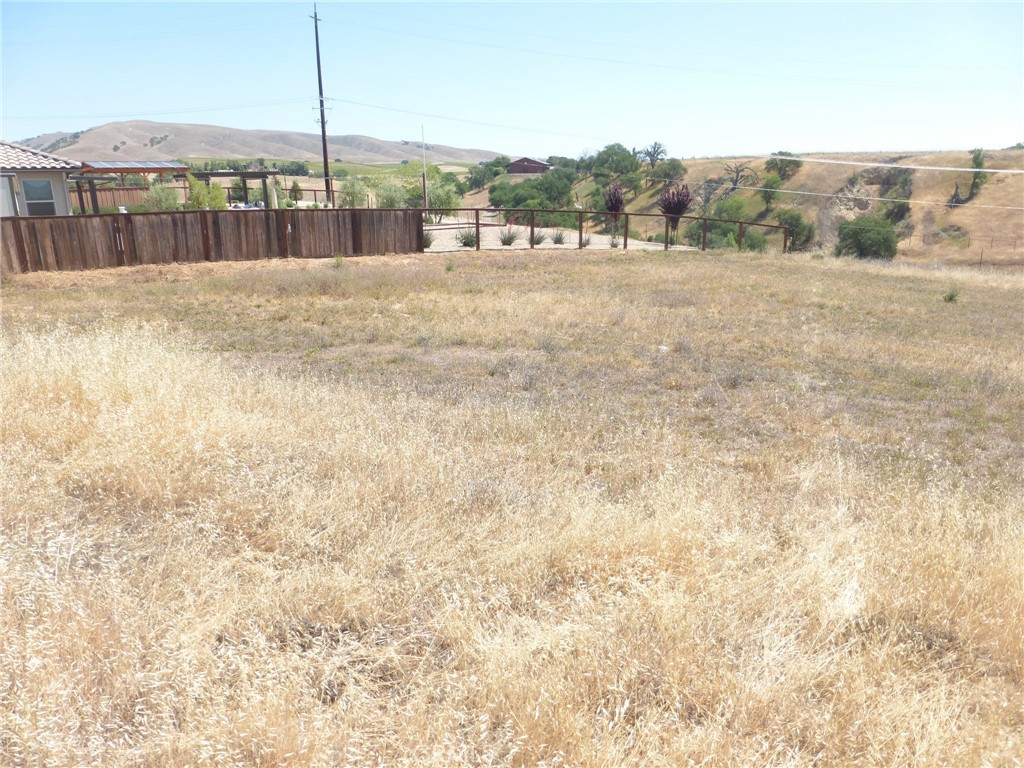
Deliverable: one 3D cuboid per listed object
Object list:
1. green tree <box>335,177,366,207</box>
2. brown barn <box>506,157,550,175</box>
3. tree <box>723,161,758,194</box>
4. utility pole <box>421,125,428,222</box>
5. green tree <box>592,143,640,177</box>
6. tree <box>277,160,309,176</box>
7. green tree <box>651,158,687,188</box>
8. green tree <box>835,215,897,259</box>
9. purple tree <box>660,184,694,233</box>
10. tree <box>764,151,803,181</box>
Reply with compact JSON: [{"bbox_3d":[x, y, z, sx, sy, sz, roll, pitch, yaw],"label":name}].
[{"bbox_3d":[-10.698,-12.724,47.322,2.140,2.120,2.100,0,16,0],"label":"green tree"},{"bbox_3d":[5.444,-72.001,234.257,15.180,5.210,16.000,2,16,8],"label":"brown barn"},{"bbox_3d":[48.275,-43.415,150.000,7.606,6.596,6.085,4,16,17],"label":"tree"},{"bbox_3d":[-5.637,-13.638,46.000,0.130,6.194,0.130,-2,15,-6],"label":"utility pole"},{"bbox_3d":[25.021,-53.754,170.000,11.493,7.942,10.918,1,15,8],"label":"green tree"},{"bbox_3d":[-100.604,-98.760,325.417,15.320,7.020,11.000,0,16,0],"label":"tree"},{"bbox_3d":[36.974,-49.951,167.742,8.870,6.340,8.000,0,16,0],"label":"green tree"},{"bbox_3d":[30.869,-12.793,62.000,5.414,3.919,5.143,7,17,25],"label":"green tree"},{"bbox_3d":[8.457,-8.817,36.500,1.748,3.009,1.748,3,16,12],"label":"purple tree"},{"bbox_3d":[65.808,-52.942,172.095,9.630,6.950,8.500,0,16,0],"label":"tree"}]

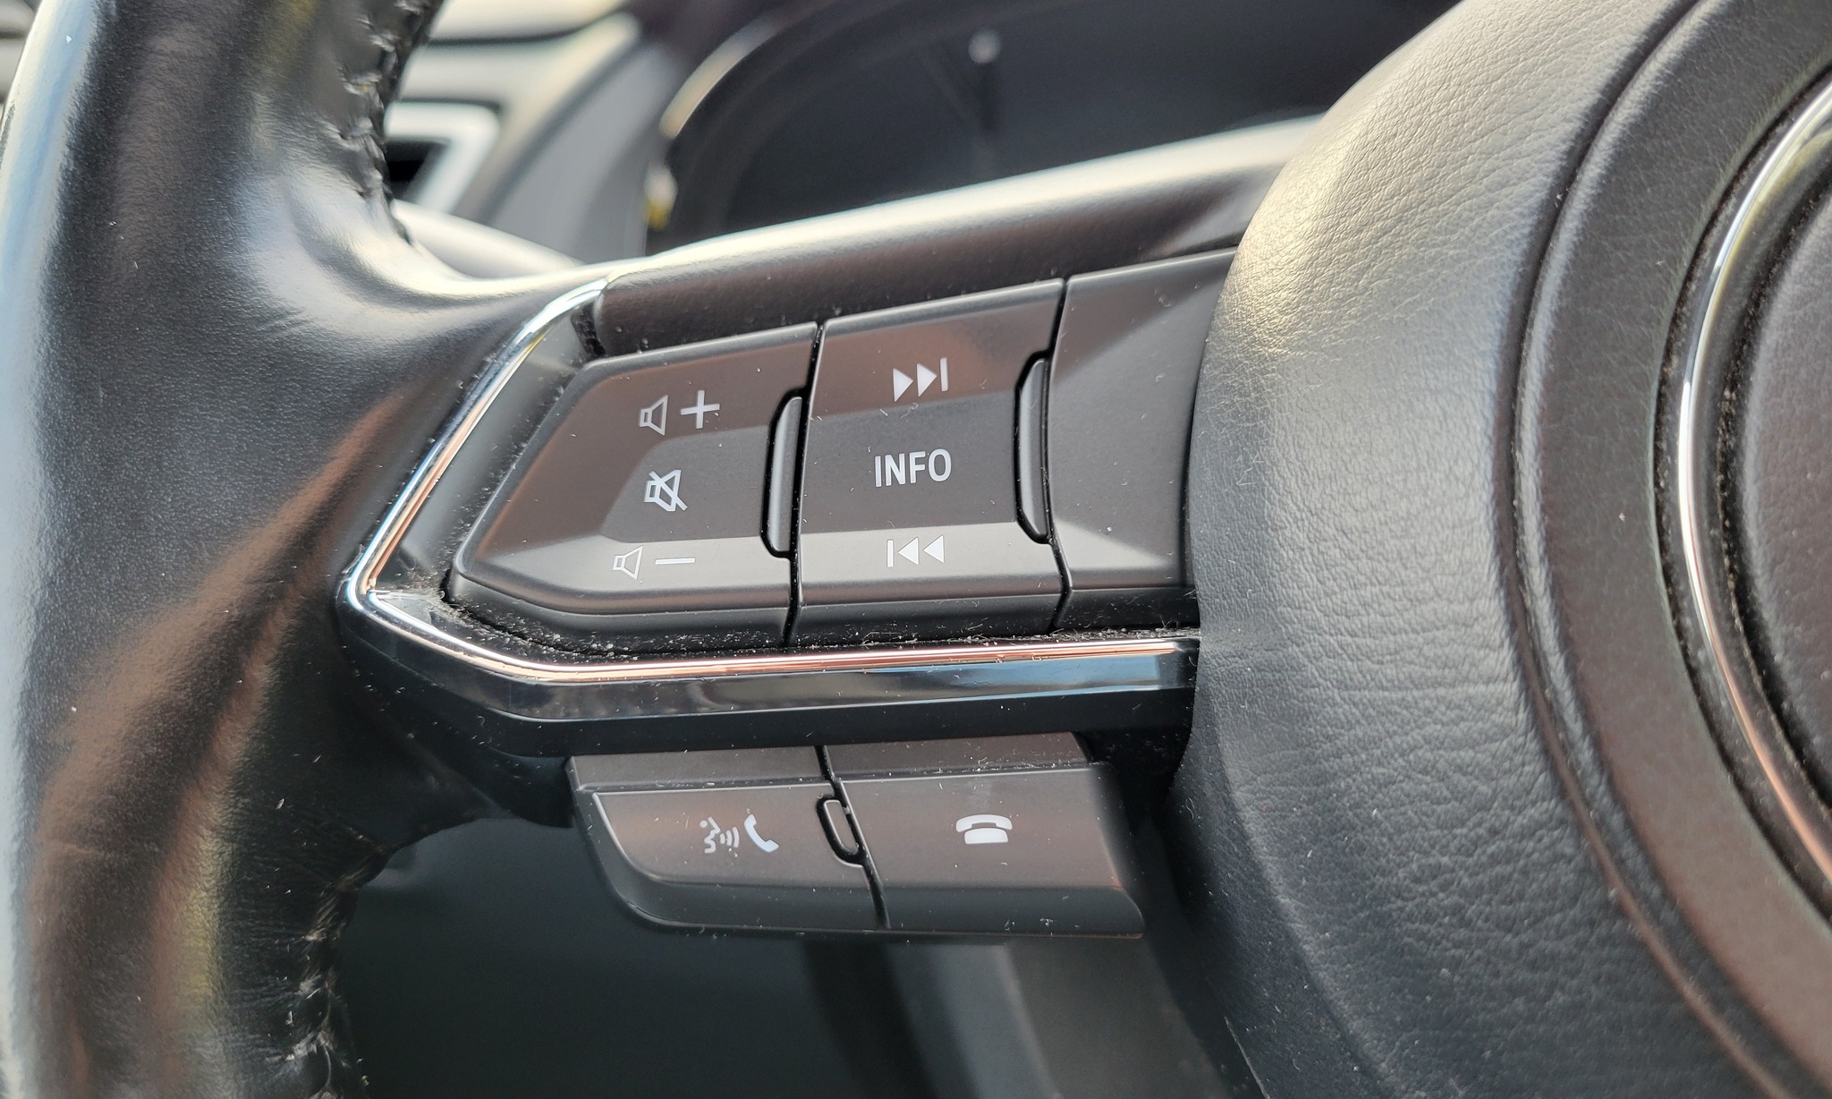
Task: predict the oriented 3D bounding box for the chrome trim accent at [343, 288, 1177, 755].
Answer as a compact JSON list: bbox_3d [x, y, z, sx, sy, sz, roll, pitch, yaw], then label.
[{"bbox_3d":[-0.015,-0.006,0.139,0.087,0.048,0.017,-5,-27,19],"label":"chrome trim accent"}]

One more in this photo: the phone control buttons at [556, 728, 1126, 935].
[{"bbox_3d":[-0.006,0.028,0.127,0.055,0.018,0.014,-5,-27,19],"label":"phone control buttons"}]

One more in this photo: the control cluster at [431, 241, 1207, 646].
[{"bbox_3d":[-0.008,-0.008,0.134,0.078,0.039,0.014,-5,-27,19],"label":"control cluster"}]

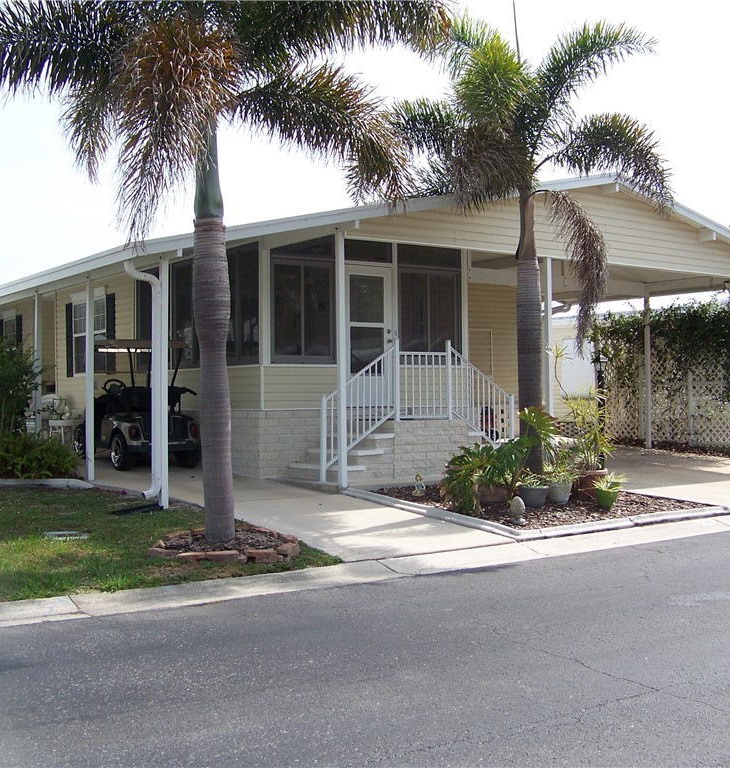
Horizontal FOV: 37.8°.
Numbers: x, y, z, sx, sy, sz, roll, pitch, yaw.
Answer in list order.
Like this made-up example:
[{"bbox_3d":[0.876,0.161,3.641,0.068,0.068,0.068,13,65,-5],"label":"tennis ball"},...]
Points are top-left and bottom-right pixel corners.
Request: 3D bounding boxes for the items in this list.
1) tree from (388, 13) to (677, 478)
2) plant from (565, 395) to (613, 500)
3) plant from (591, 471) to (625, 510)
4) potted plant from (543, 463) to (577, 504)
[{"bbox_3d":[2.000,-1.550,12.800,3.400,5.650,3.300,-1,-1,11],"label":"tree"},{"bbox_3d":[2.570,0.730,12.250,0.600,1.220,0.600,-1,-1,11],"label":"plant"},{"bbox_3d":[2.630,1.165,11.550,0.380,0.410,0.380,-1,-1,11],"label":"plant"},{"bbox_3d":[2.180,1.110,11.900,0.390,0.470,0.390,-1,-1,11],"label":"potted plant"}]

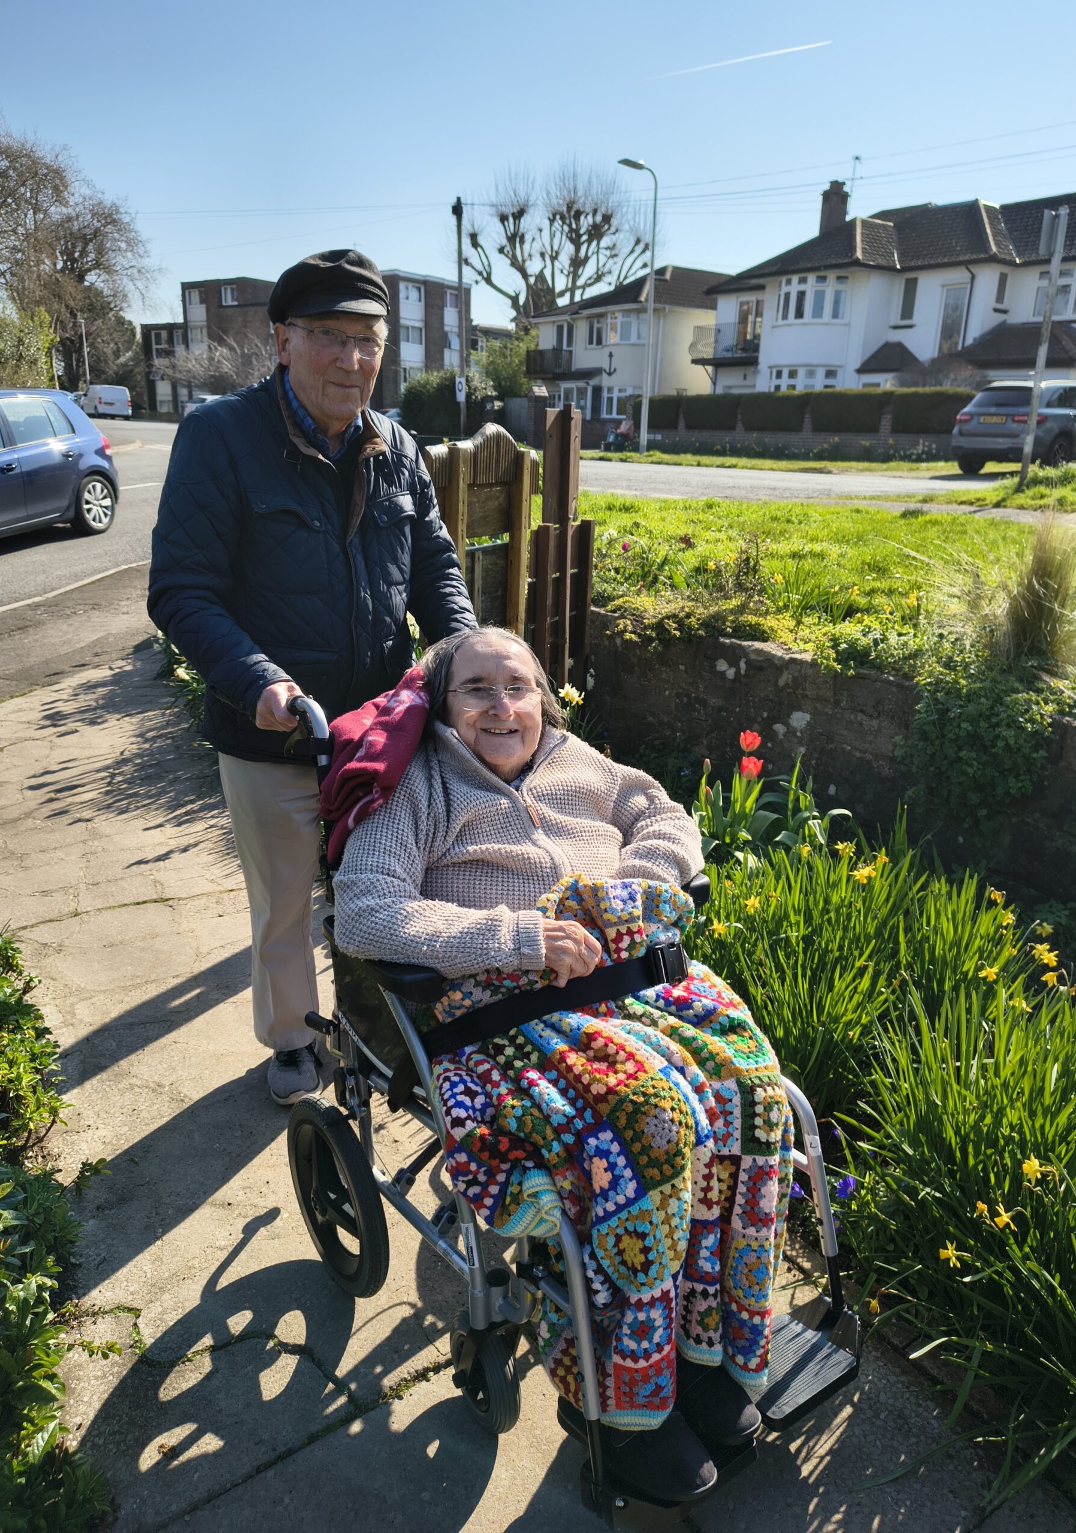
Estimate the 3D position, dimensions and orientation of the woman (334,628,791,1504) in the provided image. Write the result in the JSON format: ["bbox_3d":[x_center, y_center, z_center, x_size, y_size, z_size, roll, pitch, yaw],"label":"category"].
[{"bbox_3d":[0.094,0.338,1.529,0.600,1.040,0.740,-12,23,-34],"label":"woman"}]

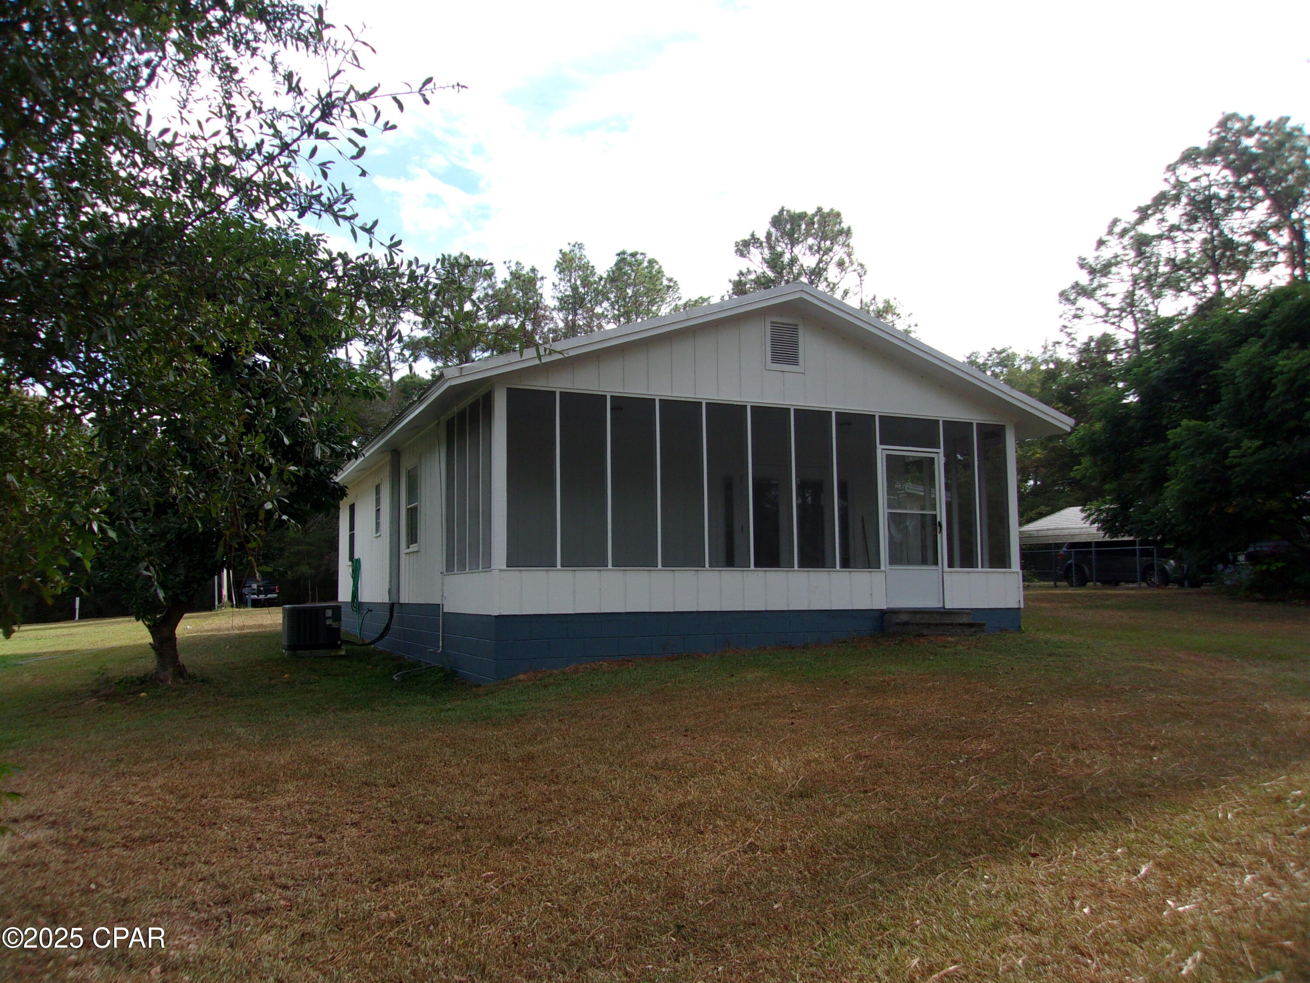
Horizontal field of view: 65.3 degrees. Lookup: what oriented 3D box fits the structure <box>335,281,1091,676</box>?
[{"bbox_3d":[-1.050,0.455,18.383,8.400,4.650,13.850,2,-6,-24],"label":"structure"}]

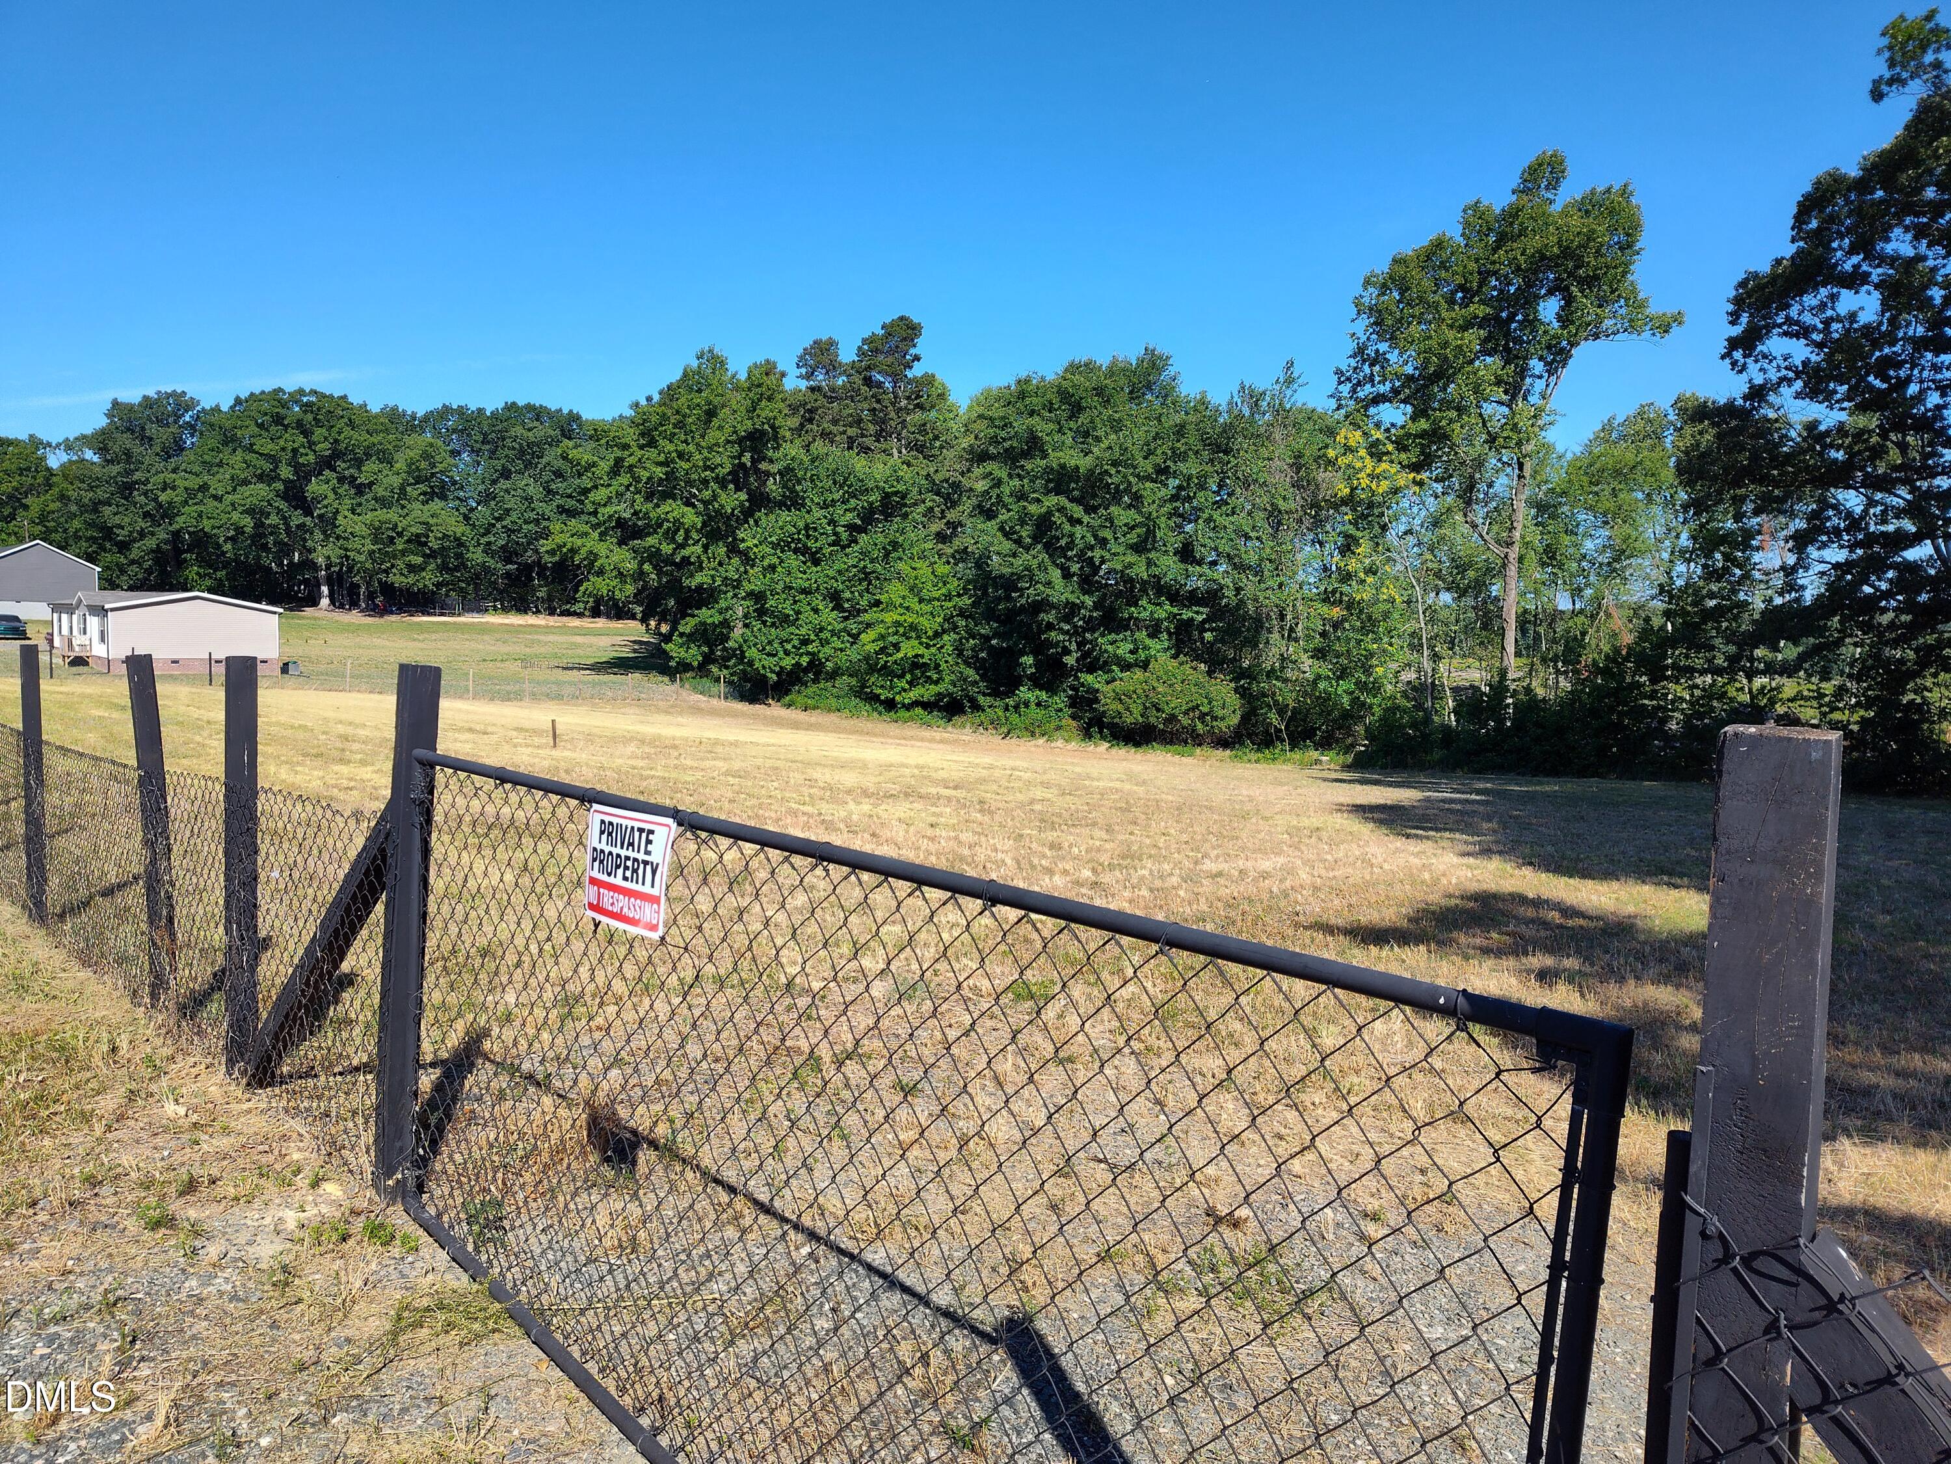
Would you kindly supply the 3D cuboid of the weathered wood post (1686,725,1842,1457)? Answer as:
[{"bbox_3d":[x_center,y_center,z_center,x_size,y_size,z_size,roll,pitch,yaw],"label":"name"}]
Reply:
[{"bbox_3d":[0.754,0.767,1.290,0.092,1.533,0.092,4,5,37],"label":"weathered wood post"}]

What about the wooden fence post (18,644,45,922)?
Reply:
[{"bbox_3d":[-5.099,0.280,7.021,0.088,1.498,0.088,-3,6,-45],"label":"wooden fence post"}]

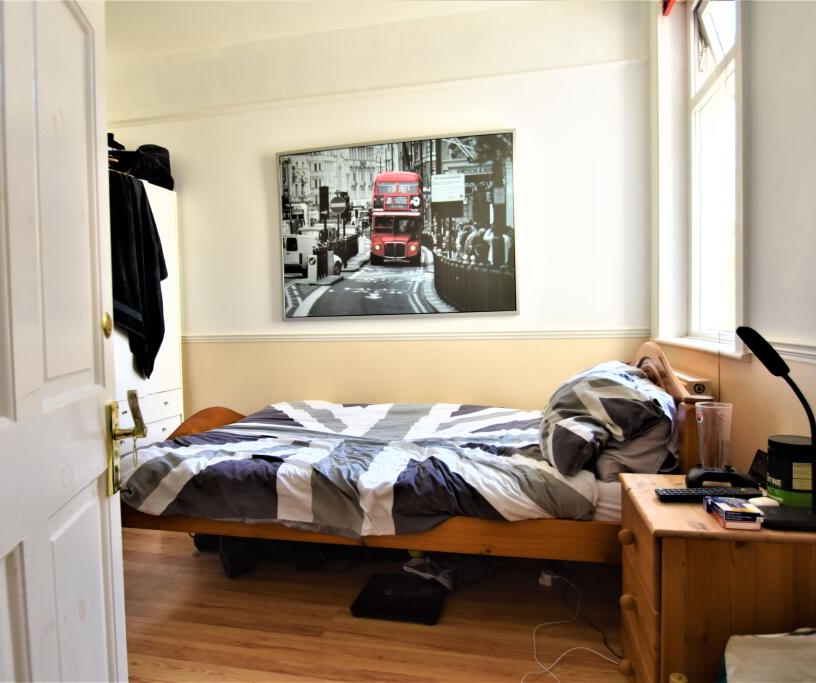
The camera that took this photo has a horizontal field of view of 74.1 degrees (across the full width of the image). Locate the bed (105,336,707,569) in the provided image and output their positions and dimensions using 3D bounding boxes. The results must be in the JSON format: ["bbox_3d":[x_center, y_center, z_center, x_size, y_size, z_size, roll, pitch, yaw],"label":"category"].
[{"bbox_3d":[0.008,0.485,2.322,2.025,0.930,1.230,-1,2,13],"label":"bed"}]

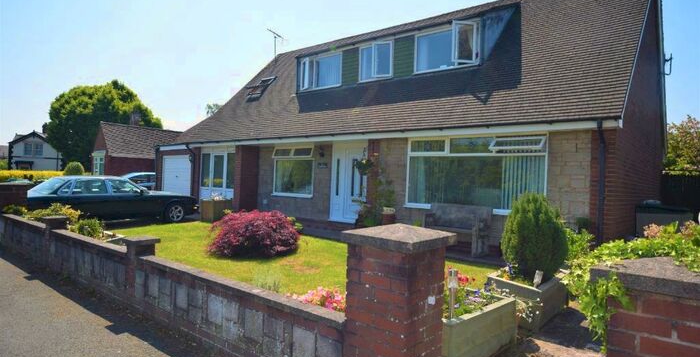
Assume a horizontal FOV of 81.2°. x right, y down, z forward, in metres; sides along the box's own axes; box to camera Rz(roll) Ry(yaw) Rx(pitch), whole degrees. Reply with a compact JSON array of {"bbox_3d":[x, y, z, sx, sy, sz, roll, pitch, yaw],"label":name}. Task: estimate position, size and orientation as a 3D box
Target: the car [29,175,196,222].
[{"bbox_3d":[-6.494,0.588,10.746,1.840,1.340,4.900,2,-1,34],"label":"car"}]

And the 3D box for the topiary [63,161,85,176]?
[{"bbox_3d":[-11.139,-0.020,16.496,0.720,1.350,0.720,2,-1,35],"label":"topiary"}]

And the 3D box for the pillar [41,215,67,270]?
[{"bbox_3d":[-4.448,0.969,6.172,0.290,0.800,0.260,2,0,38],"label":"pillar"}]

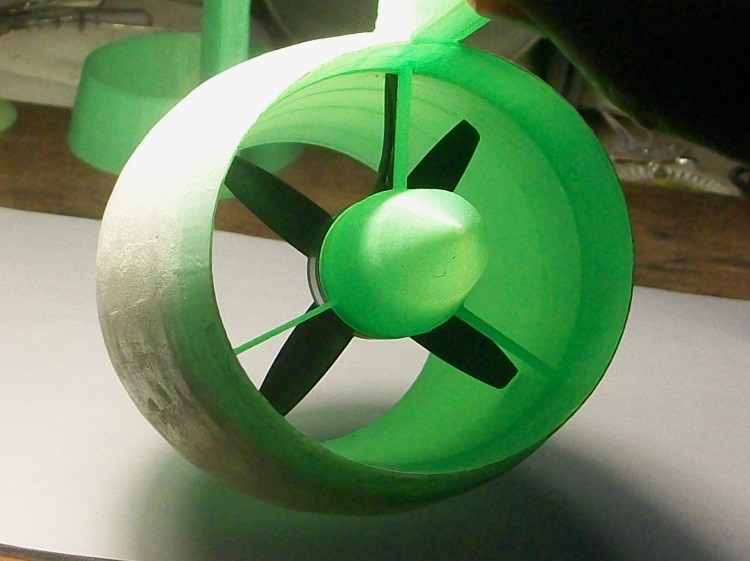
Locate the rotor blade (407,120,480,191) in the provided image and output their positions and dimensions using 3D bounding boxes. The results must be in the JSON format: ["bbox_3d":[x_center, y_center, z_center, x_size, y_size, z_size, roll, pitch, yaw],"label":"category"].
[{"bbox_3d":[0.015,-0.025,0.179,0.004,0.011,0.029,12,62,52],"label":"rotor blade"}]

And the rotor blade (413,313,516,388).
[{"bbox_3d":[0.021,0.016,0.177,0.029,0.011,0.004,39,3,-14],"label":"rotor blade"}]

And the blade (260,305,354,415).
[{"bbox_3d":[-0.017,0.022,0.161,0.011,0.004,0.029,33,73,5],"label":"blade"}]

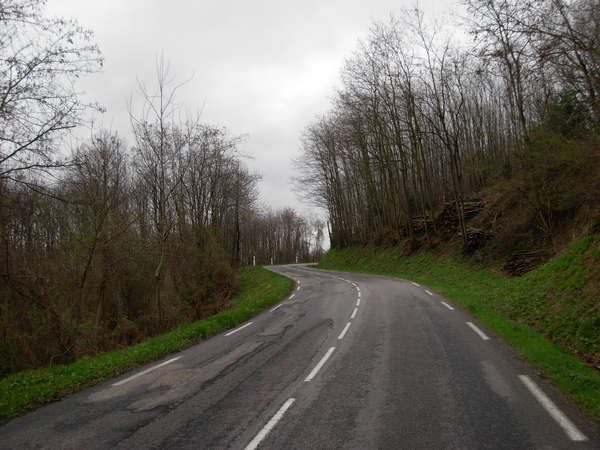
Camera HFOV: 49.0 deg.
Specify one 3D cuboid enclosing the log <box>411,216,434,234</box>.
[{"bbox_3d":[9.122,0.050,49.000,1.657,1.267,1.500,-1,-2,14],"label":"log"}]

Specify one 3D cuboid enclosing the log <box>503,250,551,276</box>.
[{"bbox_3d":[8.778,1.475,25.500,1.563,0.973,1.300,-1,-2,14],"label":"log"}]

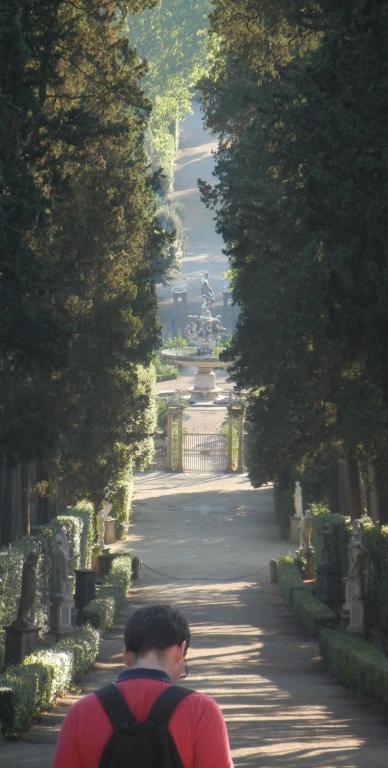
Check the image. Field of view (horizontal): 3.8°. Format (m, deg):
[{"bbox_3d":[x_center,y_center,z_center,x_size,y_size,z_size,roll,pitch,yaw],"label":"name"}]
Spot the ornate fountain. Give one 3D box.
[{"bbox_3d":[0.903,-3.560,445.000,6.900,9.700,6.900,0,5,0],"label":"ornate fountain"}]

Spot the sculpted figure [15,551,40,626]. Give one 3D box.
[{"bbox_3d":[-4.137,5.091,144.000,0.480,1.900,0.520,4,7,40],"label":"sculpted figure"}]

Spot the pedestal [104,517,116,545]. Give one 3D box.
[{"bbox_3d":[-4.381,7.713,305.000,0.600,1.350,0.600,-2,6,-20],"label":"pedestal"}]

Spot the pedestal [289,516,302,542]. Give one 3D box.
[{"bbox_3d":[5.404,7.634,305.000,0.650,1.300,0.650,2,6,20],"label":"pedestal"}]

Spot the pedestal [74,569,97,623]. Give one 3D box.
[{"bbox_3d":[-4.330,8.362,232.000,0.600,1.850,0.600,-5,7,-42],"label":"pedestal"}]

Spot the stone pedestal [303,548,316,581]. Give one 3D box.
[{"bbox_3d":[5.305,8.337,267.000,0.580,1.400,0.580,2,6,25],"label":"stone pedestal"}]

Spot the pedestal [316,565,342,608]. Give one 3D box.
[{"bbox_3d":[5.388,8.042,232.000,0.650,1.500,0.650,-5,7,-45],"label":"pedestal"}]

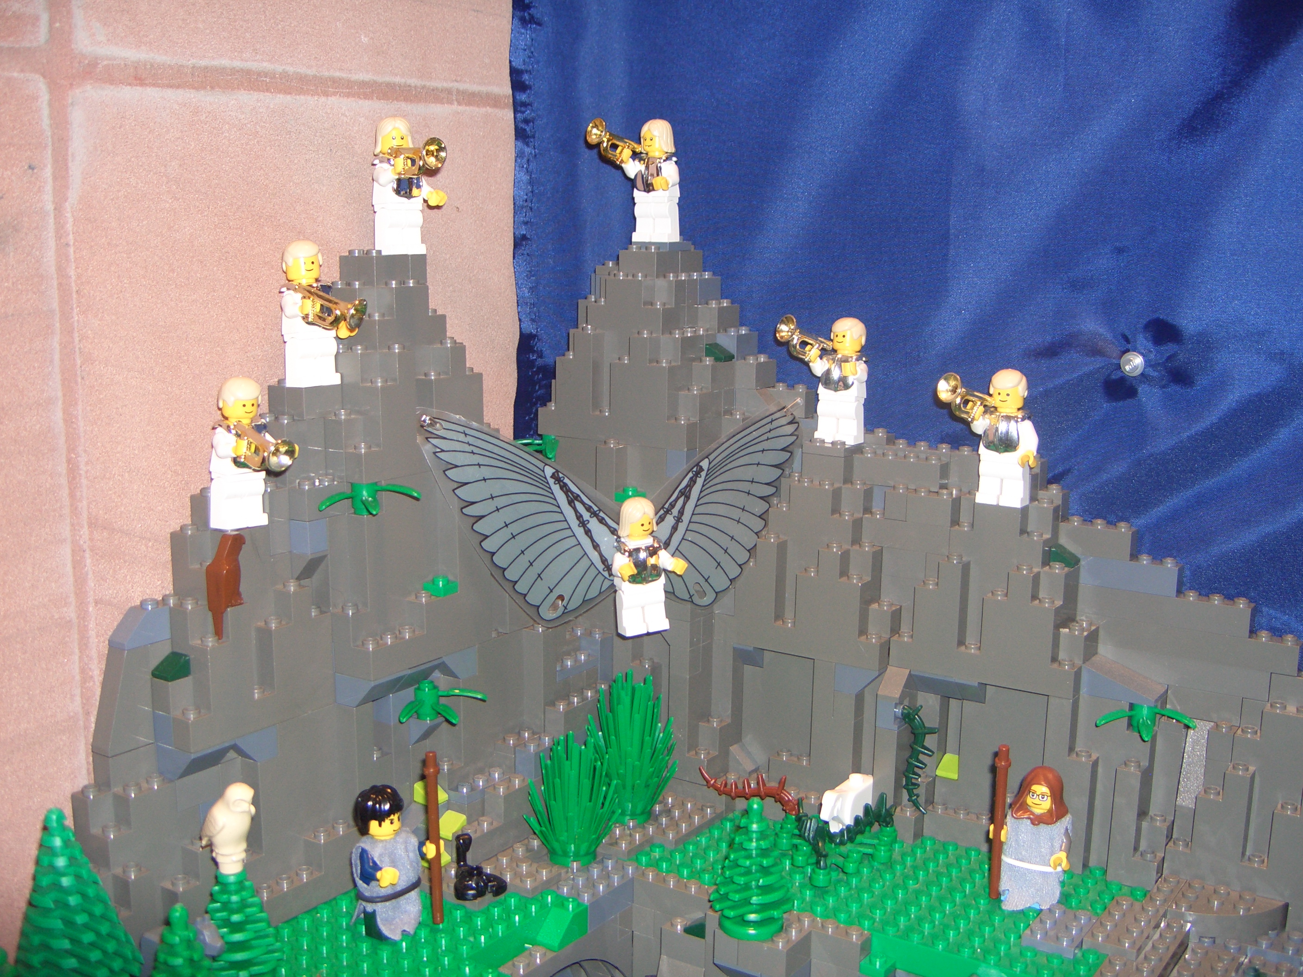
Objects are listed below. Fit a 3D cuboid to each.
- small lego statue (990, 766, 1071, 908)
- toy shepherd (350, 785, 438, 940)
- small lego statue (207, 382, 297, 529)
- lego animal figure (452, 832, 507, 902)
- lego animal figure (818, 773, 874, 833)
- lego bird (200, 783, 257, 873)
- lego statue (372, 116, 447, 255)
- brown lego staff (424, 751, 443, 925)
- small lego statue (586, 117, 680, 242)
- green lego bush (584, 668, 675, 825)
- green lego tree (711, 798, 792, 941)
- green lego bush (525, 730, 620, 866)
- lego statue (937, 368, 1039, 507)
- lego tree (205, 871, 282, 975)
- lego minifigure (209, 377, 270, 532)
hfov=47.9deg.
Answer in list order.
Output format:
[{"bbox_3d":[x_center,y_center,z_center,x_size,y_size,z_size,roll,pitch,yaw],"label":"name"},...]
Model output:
[{"bbox_3d":[0.114,0.105,0.437,0.023,0.044,0.018,8,13,33],"label":"small lego statue"},{"bbox_3d":[-0.073,0.107,0.419,0.020,0.043,0.025,8,13,33],"label":"toy shepherd"},{"bbox_3d":[-0.110,-0.009,0.415,0.033,0.043,0.023,8,13,33],"label":"small lego statue"},{"bbox_3d":[-0.053,0.114,0.441,0.016,0.017,0.017,-6,13,-32],"label":"lego animal figure"},{"bbox_3d":[0.065,0.108,0.488,0.010,0.020,0.021,8,13,33],"label":"lego animal figure"},{"bbox_3d":[-0.110,0.088,0.382,0.015,0.025,0.011,3,11,12],"label":"lego bird"},{"bbox_3d":[-0.072,-0.094,0.458,0.033,0.043,0.027,8,13,33],"label":"lego statue"},{"bbox_3d":[-0.062,0.100,0.421,0.005,0.053,0.005,0,8,0],"label":"brown lego staff"},{"bbox_3d":[-0.004,-0.110,0.522,0.023,0.043,0.035,8,13,33],"label":"small lego statue"},{"bbox_3d":[-0.007,0.086,0.496,0.031,0.052,0.031,1,11,0],"label":"green lego bush"},{"bbox_3d":[0.030,0.109,0.426,0.024,0.041,0.024,1,11,0],"label":"green lego tree"},{"bbox_3d":[-0.025,0.099,0.470,0.031,0.043,0.031,1,11,0],"label":"green lego bush"},{"bbox_3d":[0.106,-0.015,0.459,0.025,0.043,0.033,8,13,33],"label":"lego statue"},{"bbox_3d":[-0.110,0.113,0.387,0.024,0.041,0.024,8,13,33],"label":"lego tree"},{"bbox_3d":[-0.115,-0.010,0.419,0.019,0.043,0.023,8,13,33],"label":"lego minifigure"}]

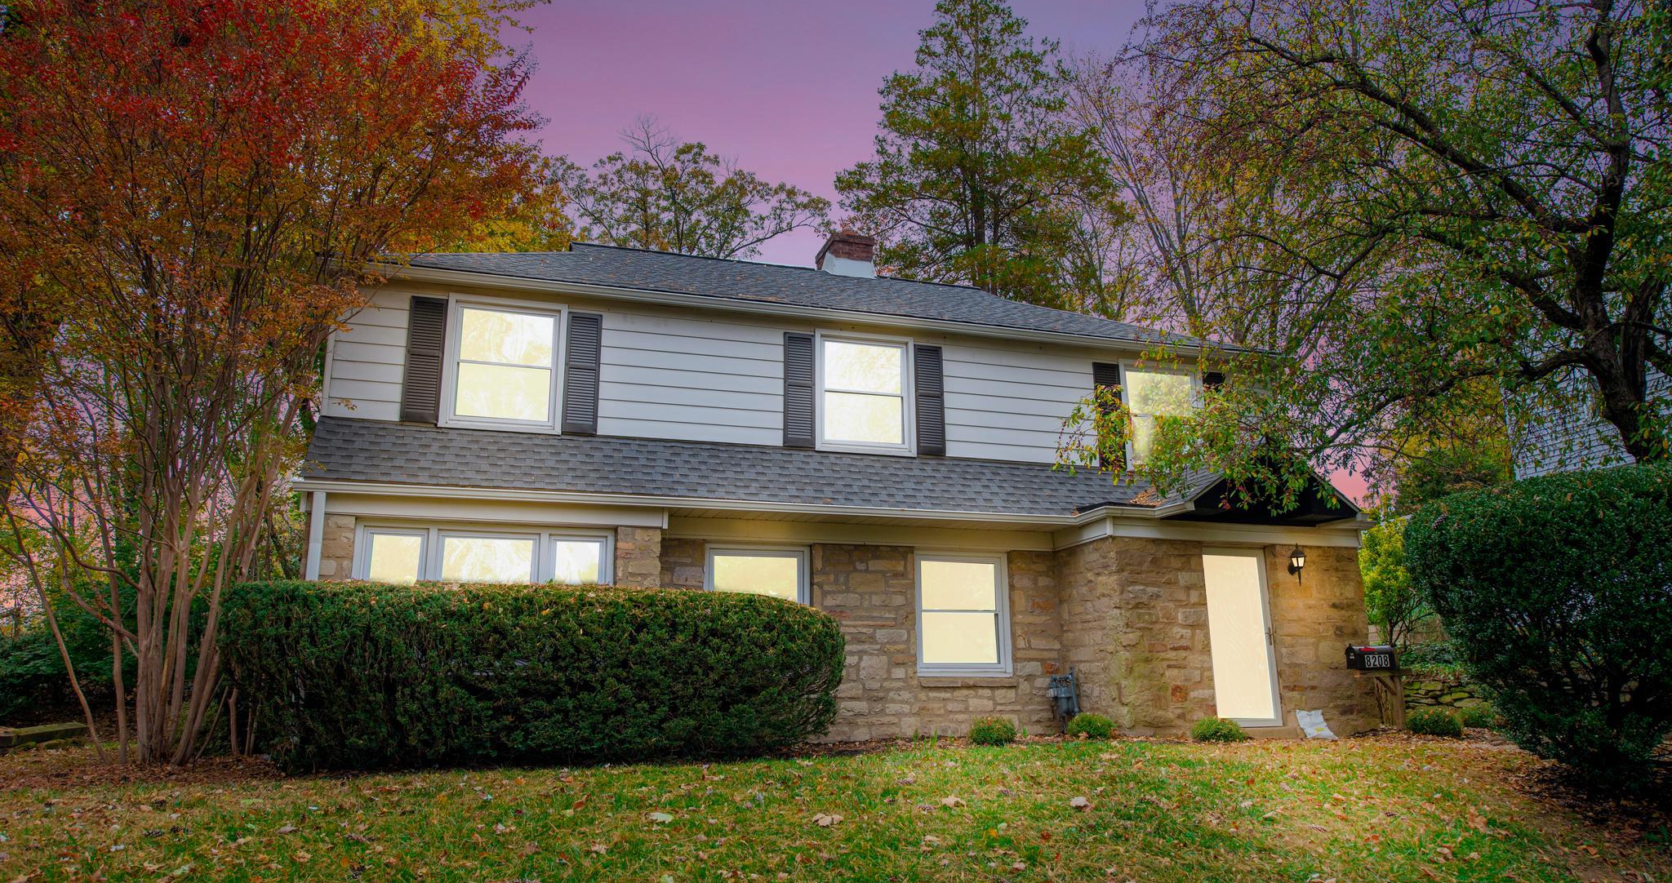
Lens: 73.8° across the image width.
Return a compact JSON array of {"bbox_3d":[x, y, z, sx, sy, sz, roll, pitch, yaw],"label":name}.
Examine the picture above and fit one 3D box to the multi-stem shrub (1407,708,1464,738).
[{"bbox_3d":[6.194,2.912,11.538,0.530,0.300,0.530,4,-14,-16],"label":"multi-stem shrub"}]

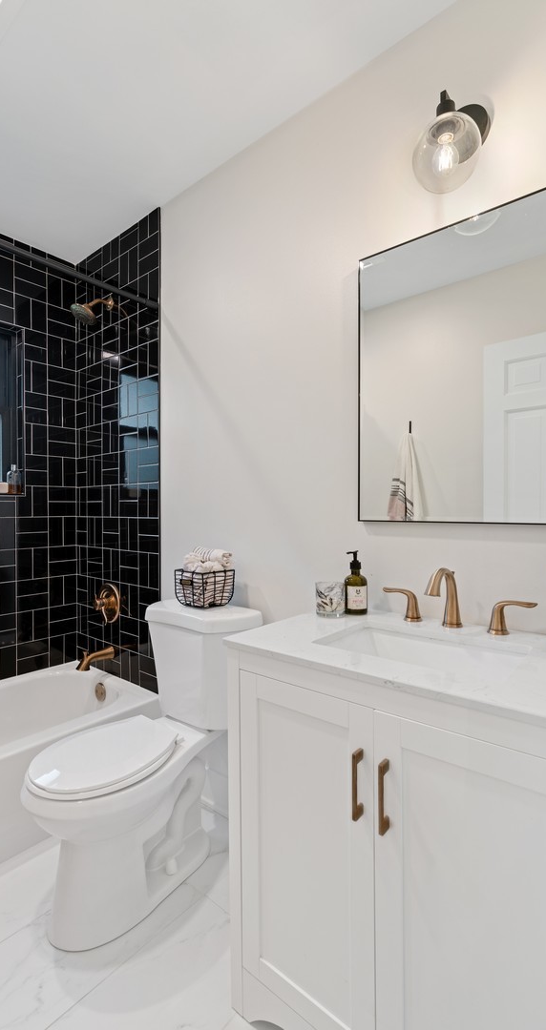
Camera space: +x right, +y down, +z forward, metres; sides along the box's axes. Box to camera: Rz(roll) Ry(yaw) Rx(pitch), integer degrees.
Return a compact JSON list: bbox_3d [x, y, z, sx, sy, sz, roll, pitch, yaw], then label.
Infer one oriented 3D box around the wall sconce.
[{"bbox_3d":[0.421,-0.900,1.100,0.153,0.240,0.182,0,1,40],"label":"wall sconce"}]

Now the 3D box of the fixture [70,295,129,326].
[{"bbox_3d":[-0.848,-0.969,2.134,0.116,0.160,0.200,0,0,40],"label":"fixture"}]

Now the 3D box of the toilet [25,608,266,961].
[{"bbox_3d":[-0.403,0.734,1.447,0.440,0.790,0.705,0,1,40],"label":"toilet"}]

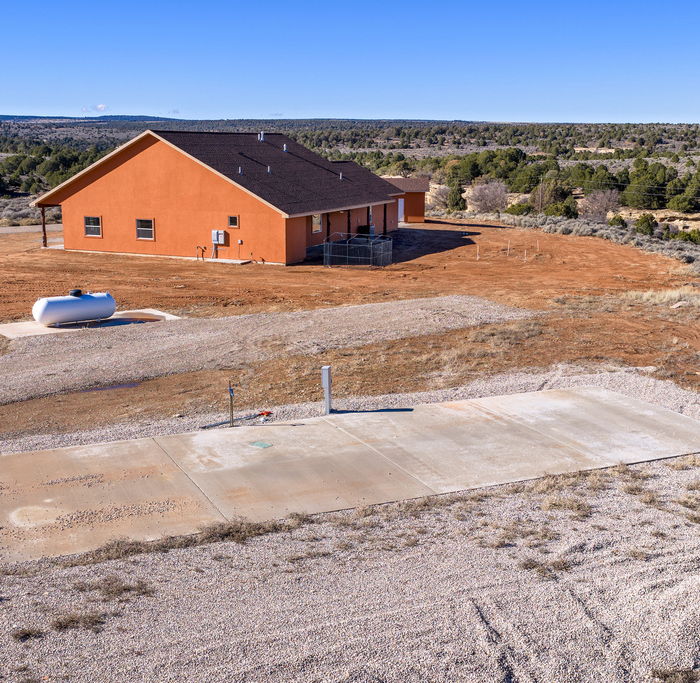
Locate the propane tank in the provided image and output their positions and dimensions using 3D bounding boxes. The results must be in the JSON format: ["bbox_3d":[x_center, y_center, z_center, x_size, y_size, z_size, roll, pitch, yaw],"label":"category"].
[{"bbox_3d":[-10.048,-1.246,29.188,3.030,1.270,0.960,-8,16,-32],"label":"propane tank"}]

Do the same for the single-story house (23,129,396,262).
[{"bbox_3d":[-7.134,-11.355,58.391,18.782,7.471,24.524,6,15,22],"label":"single-story house"}]

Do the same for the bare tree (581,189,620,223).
[{"bbox_3d":[27.047,-14.684,86.000,4.200,3.700,4.200,0,14,0],"label":"bare tree"}]

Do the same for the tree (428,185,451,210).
[{"bbox_3d":[10.556,-17.116,95.000,3.000,3.400,3.000,0,14,0],"label":"tree"}]

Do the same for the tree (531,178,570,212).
[{"bbox_3d":[24.546,-17.964,98.000,4.600,4.300,4.600,0,14,0],"label":"tree"}]

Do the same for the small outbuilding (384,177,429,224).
[{"bbox_3d":[4.695,-13.219,74.066,5.400,3.920,4.600,1,14,4],"label":"small outbuilding"}]

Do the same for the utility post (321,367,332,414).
[{"bbox_3d":[-0.586,1.214,19.670,0.190,1.180,0.220,4,14,13],"label":"utility post"}]

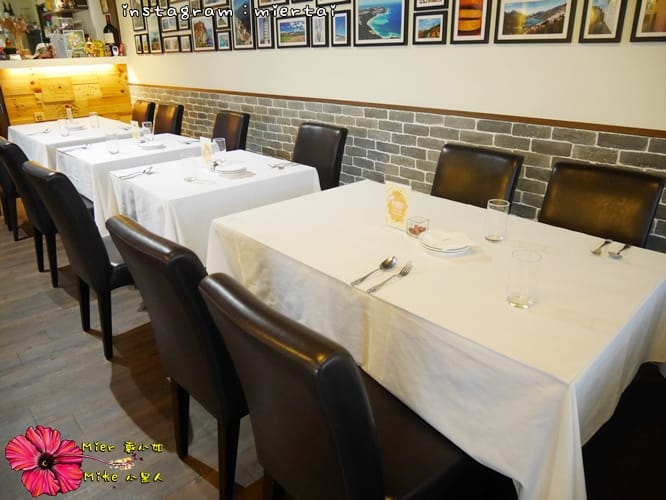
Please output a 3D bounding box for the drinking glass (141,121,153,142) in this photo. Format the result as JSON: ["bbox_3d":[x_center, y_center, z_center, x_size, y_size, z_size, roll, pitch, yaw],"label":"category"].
[{"bbox_3d":[-1.272,-0.819,3.196,0.067,0.120,0.067,-21,30,-39],"label":"drinking glass"}]

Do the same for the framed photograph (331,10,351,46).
[{"bbox_3d":[0.063,-1.395,2.914,0.025,0.200,0.174,-21,30,-39],"label":"framed photograph"}]

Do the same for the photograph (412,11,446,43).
[{"bbox_3d":[0.502,-1.157,2.411,0.020,0.155,0.218,-20,30,-39],"label":"photograph"}]

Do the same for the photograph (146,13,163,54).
[{"bbox_3d":[-1.821,-2.215,4.763,0.025,0.372,0.316,-21,30,-39],"label":"photograph"}]

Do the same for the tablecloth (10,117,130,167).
[{"bbox_3d":[-2.094,-0.811,3.901,0.830,0.430,1.360,-21,30,-39],"label":"tablecloth"}]

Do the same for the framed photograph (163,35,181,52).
[{"bbox_3d":[-1.580,-2.022,4.563,0.025,0.151,0.362,-21,30,-39],"label":"framed photograph"}]

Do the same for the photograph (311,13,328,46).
[{"bbox_3d":[-0.075,-1.446,3.054,0.025,0.199,0.174,-21,30,-39],"label":"photograph"}]

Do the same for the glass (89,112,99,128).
[{"bbox_3d":[-1.967,-1.060,3.777,0.066,0.118,0.066,-20,30,-39],"label":"glass"}]

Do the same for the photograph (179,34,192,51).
[{"bbox_3d":[-1.376,-1.942,4.359,0.025,0.147,0.228,-21,30,-39],"label":"photograph"}]

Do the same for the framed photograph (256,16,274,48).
[{"bbox_3d":[-0.495,-1.637,3.461,0.025,0.236,0.216,-21,30,-39],"label":"framed photograph"}]

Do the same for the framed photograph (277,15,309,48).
[{"bbox_3d":[-0.284,-1.501,3.190,0.020,0.200,0.361,-20,30,-39],"label":"framed photograph"}]

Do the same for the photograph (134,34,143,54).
[{"bbox_3d":[-2.142,-2.257,5.075,0.020,0.201,0.172,-20,30,-39],"label":"photograph"}]

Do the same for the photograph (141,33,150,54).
[{"bbox_3d":[-2.012,-2.205,4.942,0.020,0.201,0.172,-20,30,-39],"label":"photograph"}]

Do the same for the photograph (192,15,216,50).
[{"bbox_3d":[-1.130,-1.909,4.085,0.025,0.290,0.429,-21,30,-39],"label":"photograph"}]

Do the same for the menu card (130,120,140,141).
[{"bbox_3d":[-1.319,-0.787,3.068,0.087,0.140,0.030,15,27,33],"label":"menu card"}]

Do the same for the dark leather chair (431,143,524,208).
[{"bbox_3d":[0.495,0.017,2.082,0.570,0.890,0.410,-20,30,-39],"label":"dark leather chair"}]

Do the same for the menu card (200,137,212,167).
[{"bbox_3d":[-0.654,-0.507,2.397,0.025,0.150,0.095,-21,30,-39],"label":"menu card"}]

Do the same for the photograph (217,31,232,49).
[{"bbox_3d":[-0.909,-1.736,3.828,0.020,0.154,0.218,-20,30,-39],"label":"photograph"}]

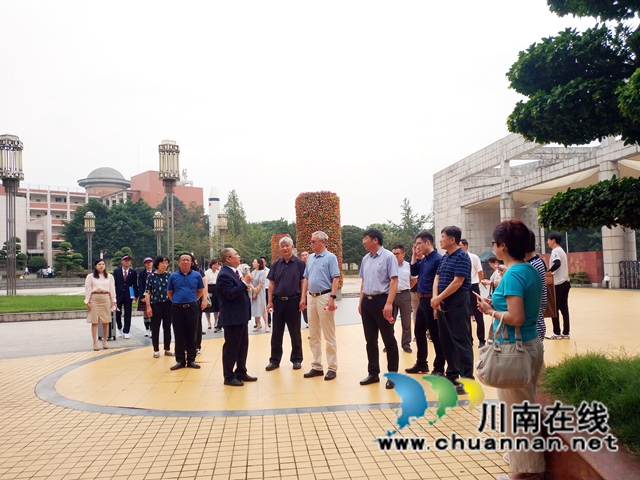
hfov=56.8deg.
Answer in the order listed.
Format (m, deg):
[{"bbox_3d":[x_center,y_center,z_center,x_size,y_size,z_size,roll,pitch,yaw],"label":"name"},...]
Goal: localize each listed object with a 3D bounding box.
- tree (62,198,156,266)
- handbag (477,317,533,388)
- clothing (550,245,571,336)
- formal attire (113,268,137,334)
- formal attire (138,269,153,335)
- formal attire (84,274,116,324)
[{"bbox_3d":[-29.177,-0.485,82.000,12.800,10.600,11.500,-1,-3,-20],"label":"tree"},{"bbox_3d":[1.072,0.647,3.420,0.320,0.405,0.150,-3,-3,22],"label":"handbag"},{"bbox_3d":[3.943,0.828,9.700,0.290,1.480,0.430,-3,-3,34],"label":"clothing"},{"bbox_3d":[-4.066,1.268,12.400,0.510,1.400,0.320,-1,-3,-19],"label":"formal attire"},{"bbox_3d":[-3.588,1.293,12.400,0.440,1.370,0.300,-1,-3,-18],"label":"formal attire"},{"bbox_3d":[-3.928,1.057,10.600,0.550,0.880,0.300,0,-3,-27],"label":"formal attire"}]

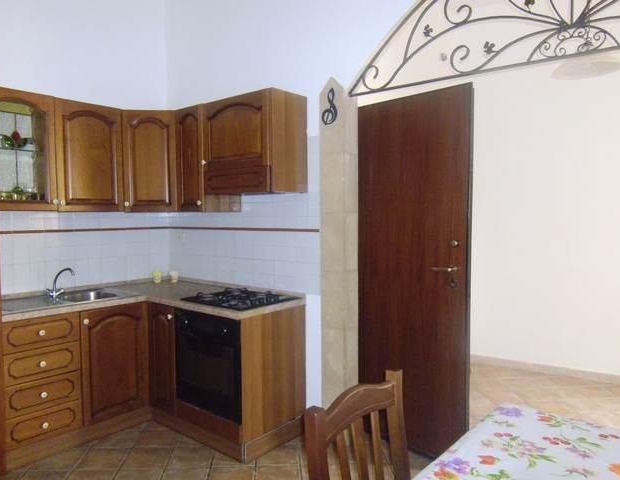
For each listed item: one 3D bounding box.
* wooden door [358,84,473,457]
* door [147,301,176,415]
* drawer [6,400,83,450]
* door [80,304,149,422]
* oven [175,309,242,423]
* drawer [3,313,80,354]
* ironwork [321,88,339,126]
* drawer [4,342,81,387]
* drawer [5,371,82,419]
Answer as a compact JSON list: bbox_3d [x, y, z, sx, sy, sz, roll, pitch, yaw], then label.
[{"bbox_3d":[0.564,0.203,2.865,0.055,2.065,0.855,-3,3,-44],"label":"wooden door"},{"bbox_3d":[-0.972,0.778,3.171,0.327,0.701,0.030,2,3,41],"label":"door"},{"bbox_3d":[-1.658,1.050,2.881,0.400,0.168,0.406,2,3,40],"label":"drawer"},{"bbox_3d":[-1.252,0.782,3.108,0.030,0.701,0.450,2,3,41],"label":"door"},{"bbox_3d":[-0.454,0.721,3.051,0.618,0.584,0.520,2,3,40],"label":"oven"},{"bbox_3d":[-1.660,0.519,2.858,0.400,0.181,0.406,2,3,40],"label":"drawer"},{"bbox_3d":[0.123,-0.795,2.864,0.115,0.211,0.020,2,3,40],"label":"ironwork"},{"bbox_3d":[-1.659,0.697,2.866,0.400,0.176,0.406,2,3,40],"label":"drawer"},{"bbox_3d":[-1.659,0.875,2.873,0.400,0.181,0.406,2,3,40],"label":"drawer"}]

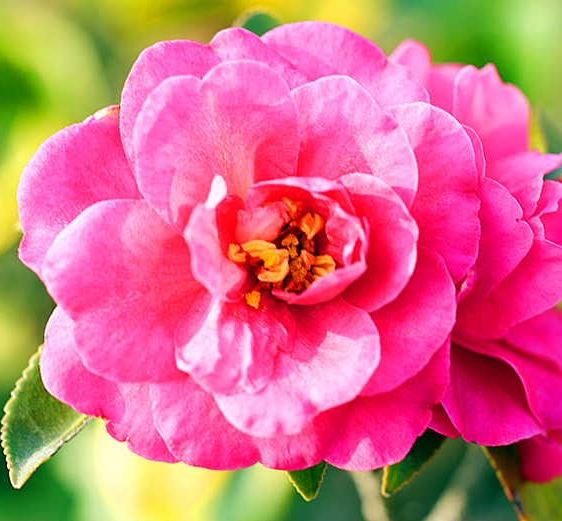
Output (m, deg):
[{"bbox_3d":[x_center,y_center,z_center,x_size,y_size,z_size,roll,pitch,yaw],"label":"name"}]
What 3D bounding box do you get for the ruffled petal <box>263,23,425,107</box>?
[{"bbox_3d":[0.014,-0.042,0.360,0.037,0.024,0.014,0,7,0],"label":"ruffled petal"}]

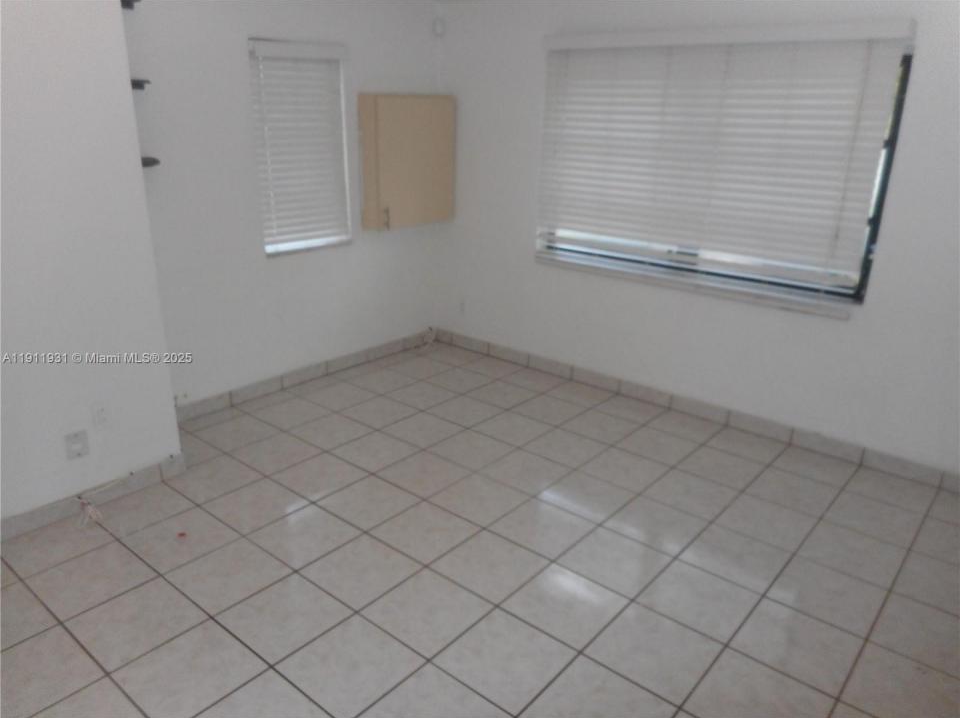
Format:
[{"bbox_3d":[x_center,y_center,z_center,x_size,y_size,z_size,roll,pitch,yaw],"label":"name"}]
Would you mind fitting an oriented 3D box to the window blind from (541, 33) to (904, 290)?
[{"bbox_3d":[1.082,-1.082,3.609,1.867,1.153,0.088,17,25,37],"label":"window blind"}]

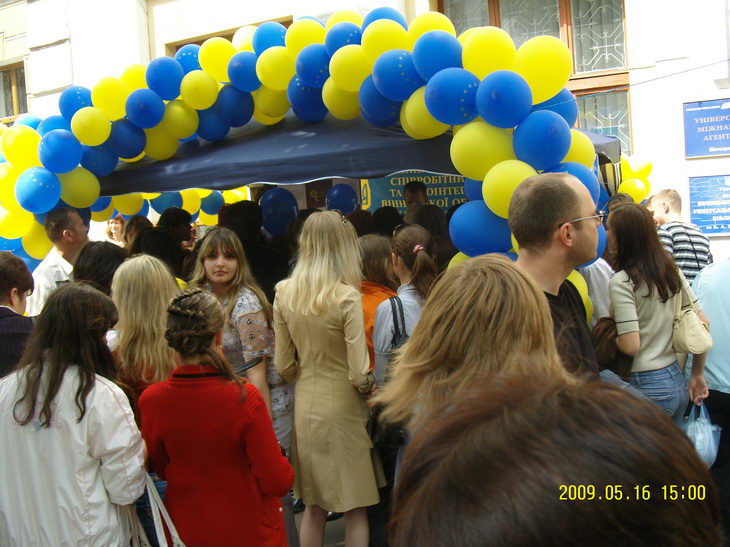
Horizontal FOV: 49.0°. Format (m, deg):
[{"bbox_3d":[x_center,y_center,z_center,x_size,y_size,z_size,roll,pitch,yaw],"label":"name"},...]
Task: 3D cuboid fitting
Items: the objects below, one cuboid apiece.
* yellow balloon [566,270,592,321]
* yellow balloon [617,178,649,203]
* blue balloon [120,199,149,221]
[{"bbox_3d":[0.910,0.111,3.700,0.262,0.275,0.262,-3,2,14],"label":"yellow balloon"},{"bbox_3d":[2.171,-0.645,6.500,0.260,0.280,0.260,-3,2,0],"label":"yellow balloon"},{"bbox_3d":[-1.928,-0.552,6.700,0.250,0.265,0.250,-4,2,-16],"label":"blue balloon"}]

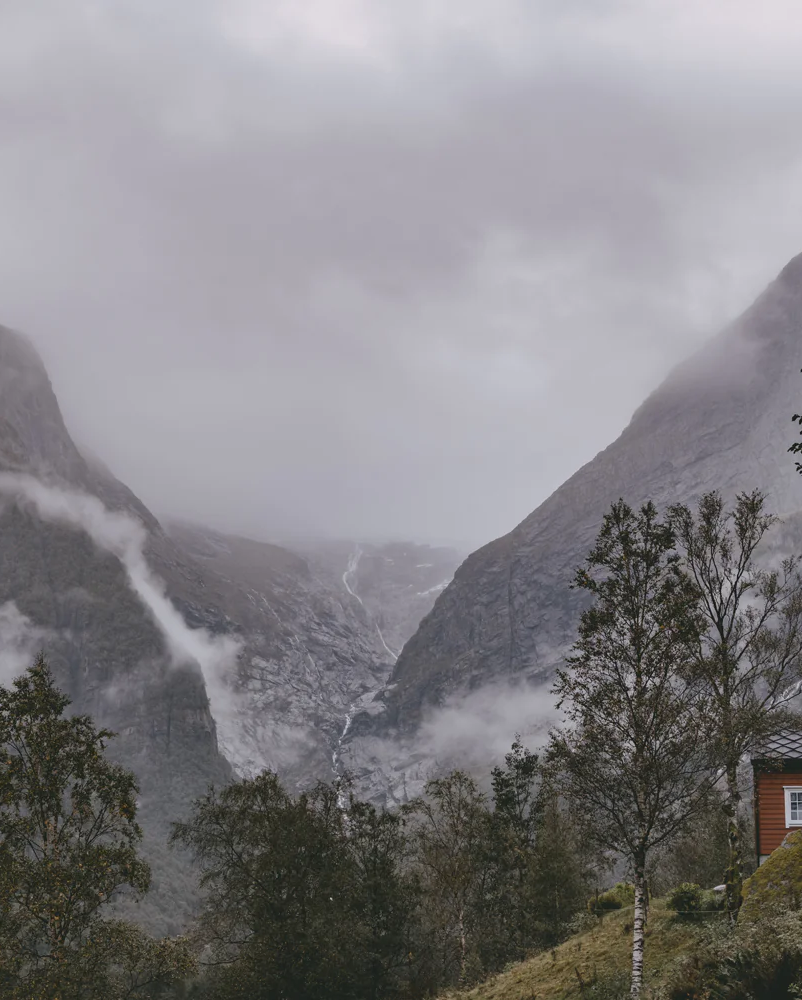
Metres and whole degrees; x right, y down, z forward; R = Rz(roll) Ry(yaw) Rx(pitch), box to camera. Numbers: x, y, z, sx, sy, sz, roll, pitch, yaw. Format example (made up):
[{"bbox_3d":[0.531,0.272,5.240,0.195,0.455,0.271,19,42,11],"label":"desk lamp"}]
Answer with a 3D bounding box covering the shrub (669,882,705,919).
[{"bbox_3d":[6.863,9.609,42.000,0.872,0.851,0.872,-2,-10,9],"label":"shrub"}]

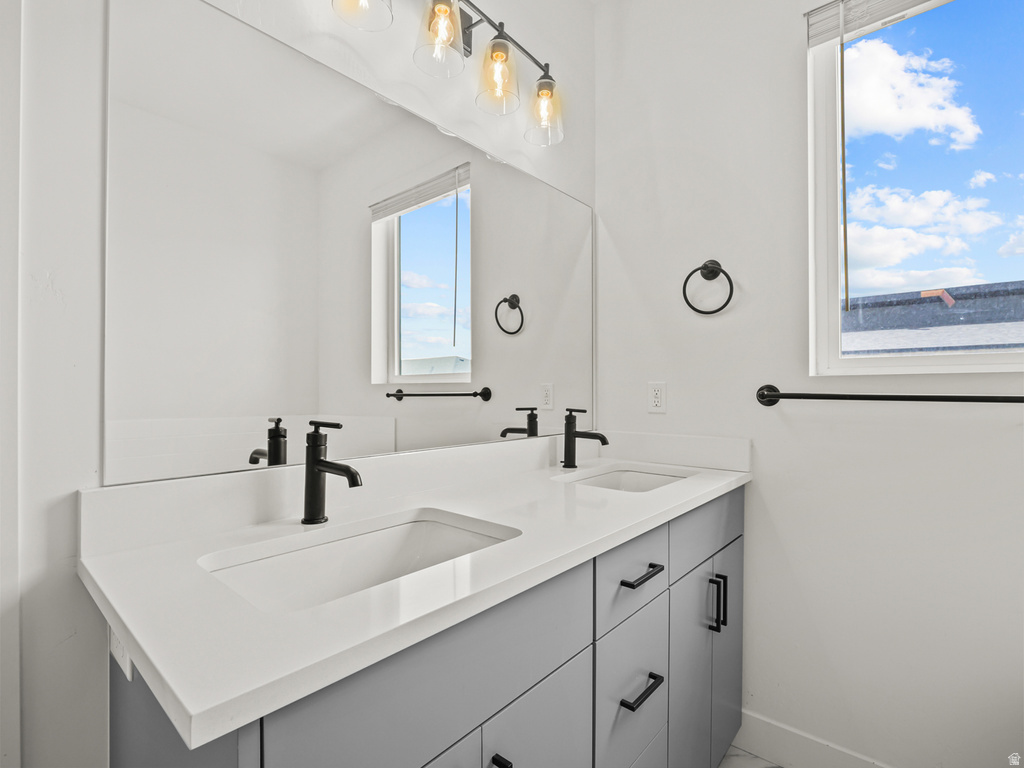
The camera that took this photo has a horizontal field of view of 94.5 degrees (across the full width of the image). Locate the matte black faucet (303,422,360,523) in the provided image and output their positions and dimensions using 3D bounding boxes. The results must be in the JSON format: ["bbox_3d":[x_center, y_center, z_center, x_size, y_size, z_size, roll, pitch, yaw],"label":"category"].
[{"bbox_3d":[-0.342,0.172,0.900,0.177,0.198,0.050,0,-1,39],"label":"matte black faucet"}]

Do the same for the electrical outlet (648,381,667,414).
[{"bbox_3d":[0.524,0.052,1.703,0.070,0.114,0.008,-1,-1,42],"label":"electrical outlet"}]

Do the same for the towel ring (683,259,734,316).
[{"bbox_3d":[0.651,-0.320,1.562,0.160,0.186,0.058,-1,-1,42],"label":"towel ring"}]

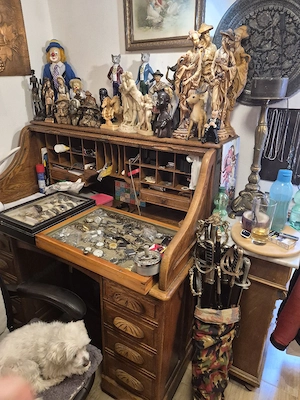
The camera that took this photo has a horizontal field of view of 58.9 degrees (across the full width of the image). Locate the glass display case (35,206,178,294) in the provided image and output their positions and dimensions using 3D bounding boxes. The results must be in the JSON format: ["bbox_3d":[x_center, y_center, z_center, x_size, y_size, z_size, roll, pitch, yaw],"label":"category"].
[{"bbox_3d":[-0.151,0.183,1.224,0.582,0.050,0.423,14,25,29],"label":"glass display case"}]

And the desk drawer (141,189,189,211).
[{"bbox_3d":[0.126,-0.026,1.484,0.290,0.061,0.200,13,25,28],"label":"desk drawer"}]

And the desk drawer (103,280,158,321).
[{"bbox_3d":[0.002,0.339,1.214,0.278,0.149,0.360,13,25,28],"label":"desk drawer"}]

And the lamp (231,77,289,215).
[{"bbox_3d":[0.587,-0.263,1.422,0.185,0.695,0.185,13,25,28],"label":"lamp"}]

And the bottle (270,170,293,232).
[{"bbox_3d":[0.617,0.007,1.266,0.097,0.298,0.097,13,24,25],"label":"bottle"}]

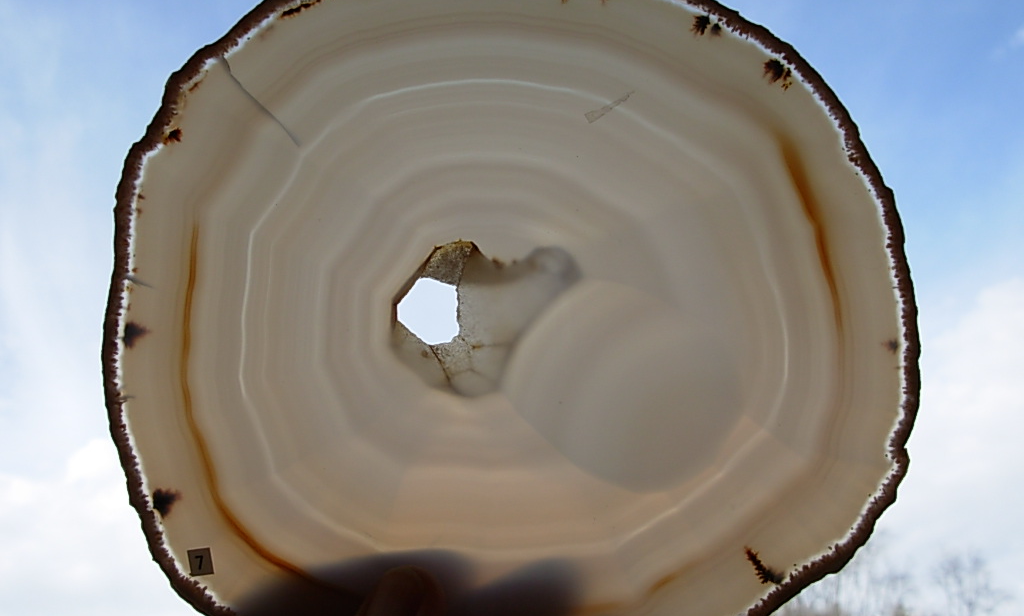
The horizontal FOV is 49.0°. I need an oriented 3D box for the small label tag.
[{"bbox_3d":[-0.086,0.070,0.310,0.006,0.007,0.001,-9,0,0],"label":"small label tag"}]

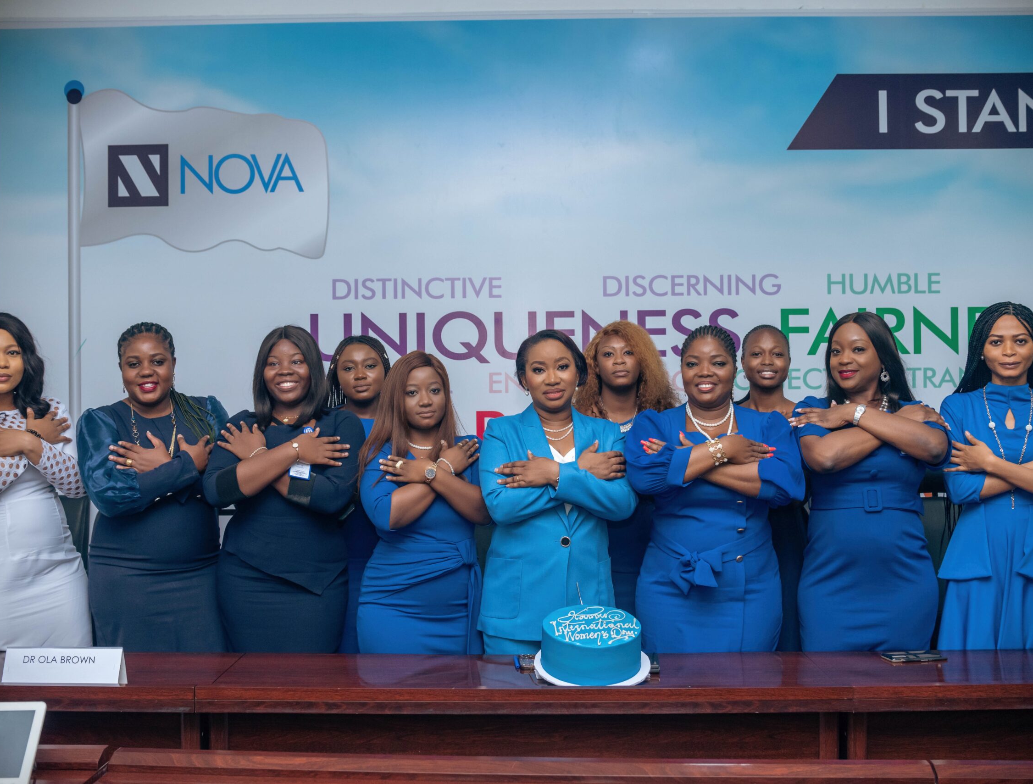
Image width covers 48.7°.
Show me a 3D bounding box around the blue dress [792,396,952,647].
[{"bbox_3d":[1.037,0.490,3.338,0.440,0.951,0.330,0,1,7],"label":"blue dress"}]

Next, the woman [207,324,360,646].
[{"bbox_3d":[-0.684,0.642,3.360,0.475,1.675,0.360,0,0,-10],"label":"woman"}]

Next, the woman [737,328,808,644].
[{"bbox_3d":[0.816,0.620,3.710,0.430,1.679,0.300,0,1,6],"label":"woman"}]

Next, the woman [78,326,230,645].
[{"bbox_3d":[-1.065,0.640,3.340,0.450,1.685,0.360,0,0,-20],"label":"woman"}]

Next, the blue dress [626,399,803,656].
[{"bbox_3d":[0.576,0.502,3.318,0.490,0.927,0.330,0,1,6],"label":"blue dress"}]

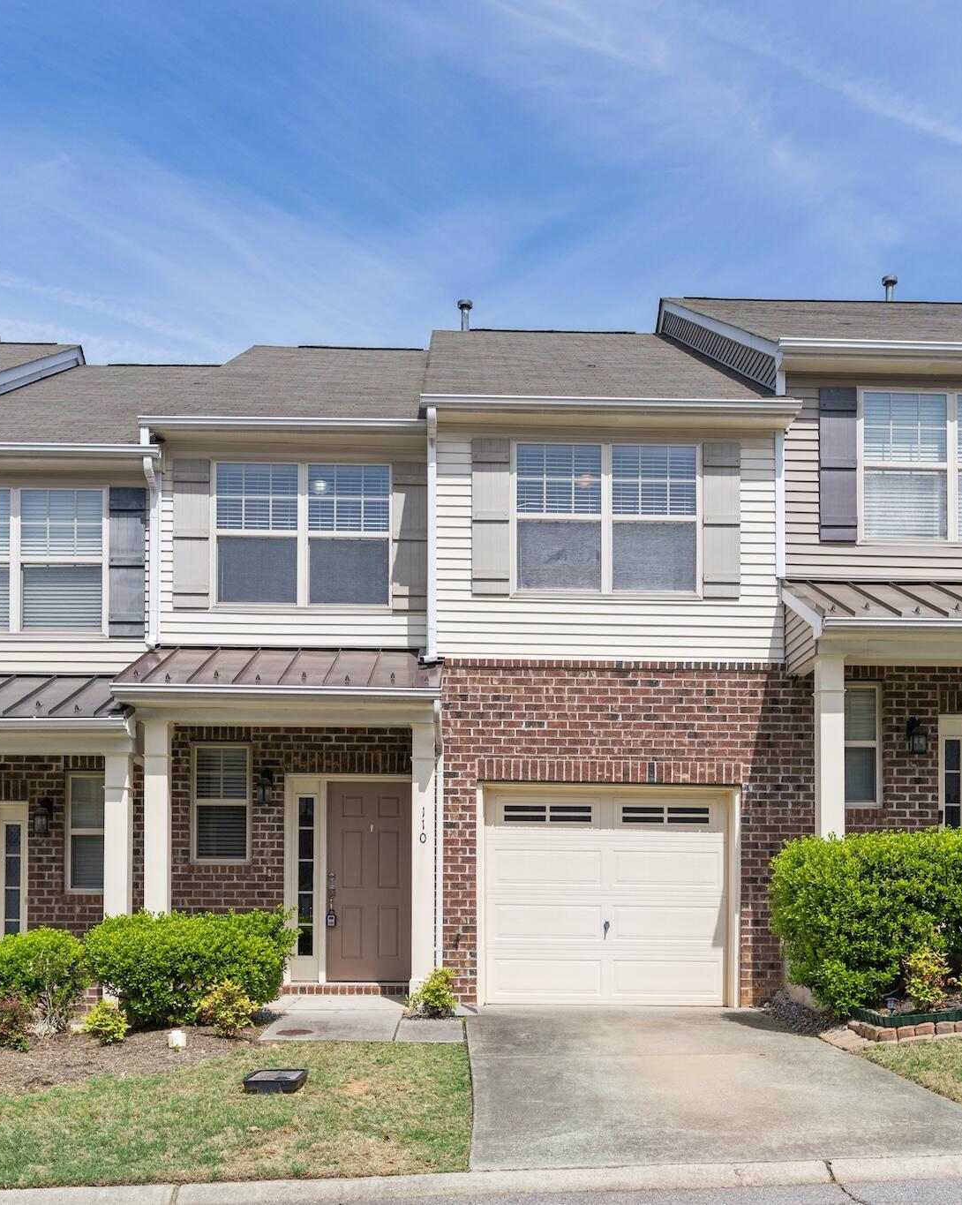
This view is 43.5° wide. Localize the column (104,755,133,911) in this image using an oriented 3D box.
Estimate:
[{"bbox_3d":[-3.308,2.671,11.070,0.230,2.570,0.230,0,-1,-1],"label":"column"}]

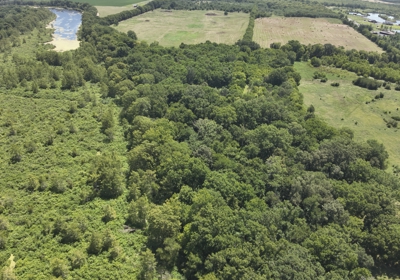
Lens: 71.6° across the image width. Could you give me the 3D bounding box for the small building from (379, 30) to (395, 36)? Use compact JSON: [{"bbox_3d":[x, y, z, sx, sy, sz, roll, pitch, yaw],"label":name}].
[{"bbox_3d":[303.222,-171.562,447.967,14.000,5.500,18.000,-13,34,-20],"label":"small building"}]

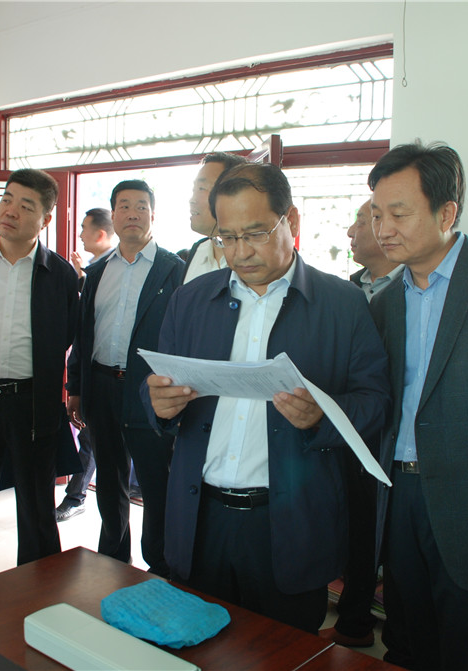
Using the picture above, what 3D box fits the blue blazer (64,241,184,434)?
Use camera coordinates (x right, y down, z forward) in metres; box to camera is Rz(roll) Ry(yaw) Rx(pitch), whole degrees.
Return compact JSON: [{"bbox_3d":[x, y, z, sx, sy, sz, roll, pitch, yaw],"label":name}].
[{"bbox_3d":[-0.430,0.008,3.060,0.500,0.730,0.280,3,6,14],"label":"blue blazer"}]

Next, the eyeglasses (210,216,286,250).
[{"bbox_3d":[0.036,-0.214,1.560,0.138,0.045,0.140,-1,26,30],"label":"eyeglasses"}]

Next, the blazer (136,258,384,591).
[{"bbox_3d":[0.064,0.184,1.630,0.550,0.730,0.360,3,6,15],"label":"blazer"}]

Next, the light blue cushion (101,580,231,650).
[{"bbox_3d":[-0.120,0.482,1.327,0.205,0.060,0.140,6,7,40],"label":"light blue cushion"}]

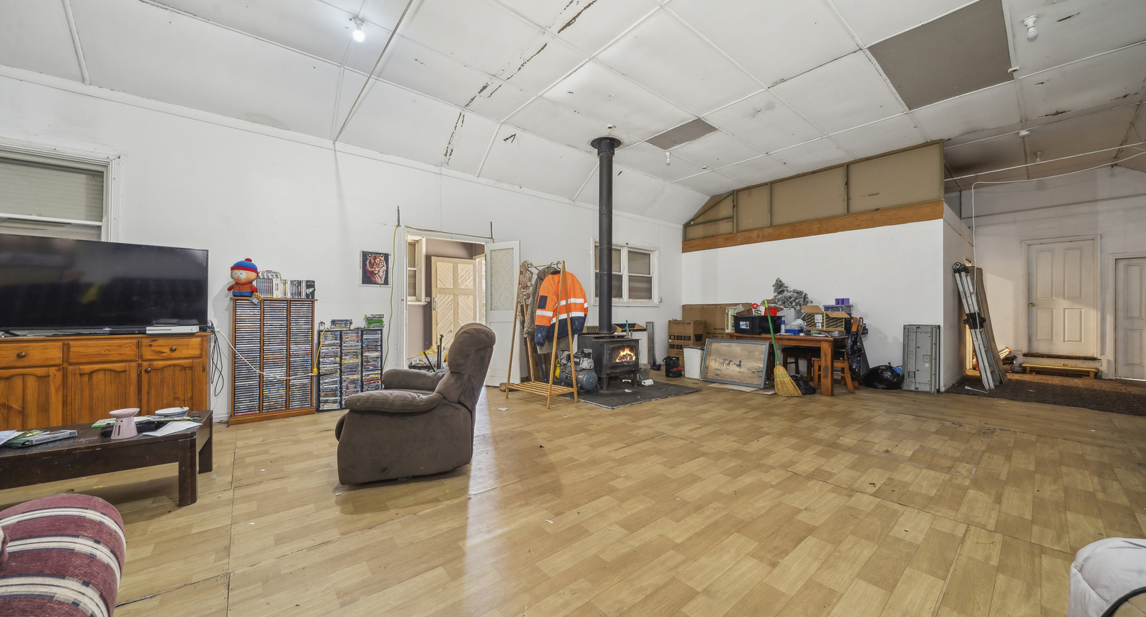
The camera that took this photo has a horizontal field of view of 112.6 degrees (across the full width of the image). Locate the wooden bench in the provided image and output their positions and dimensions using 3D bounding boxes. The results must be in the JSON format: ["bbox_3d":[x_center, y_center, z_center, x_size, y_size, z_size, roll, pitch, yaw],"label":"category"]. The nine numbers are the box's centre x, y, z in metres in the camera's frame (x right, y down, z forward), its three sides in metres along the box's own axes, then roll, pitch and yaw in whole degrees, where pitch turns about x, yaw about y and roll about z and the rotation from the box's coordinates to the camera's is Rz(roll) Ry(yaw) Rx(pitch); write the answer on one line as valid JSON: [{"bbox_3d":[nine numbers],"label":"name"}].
[{"bbox_3d":[8.555,1.098,6.730,0.250,0.160,0.830,0,0,-40],"label":"wooden bench"}]

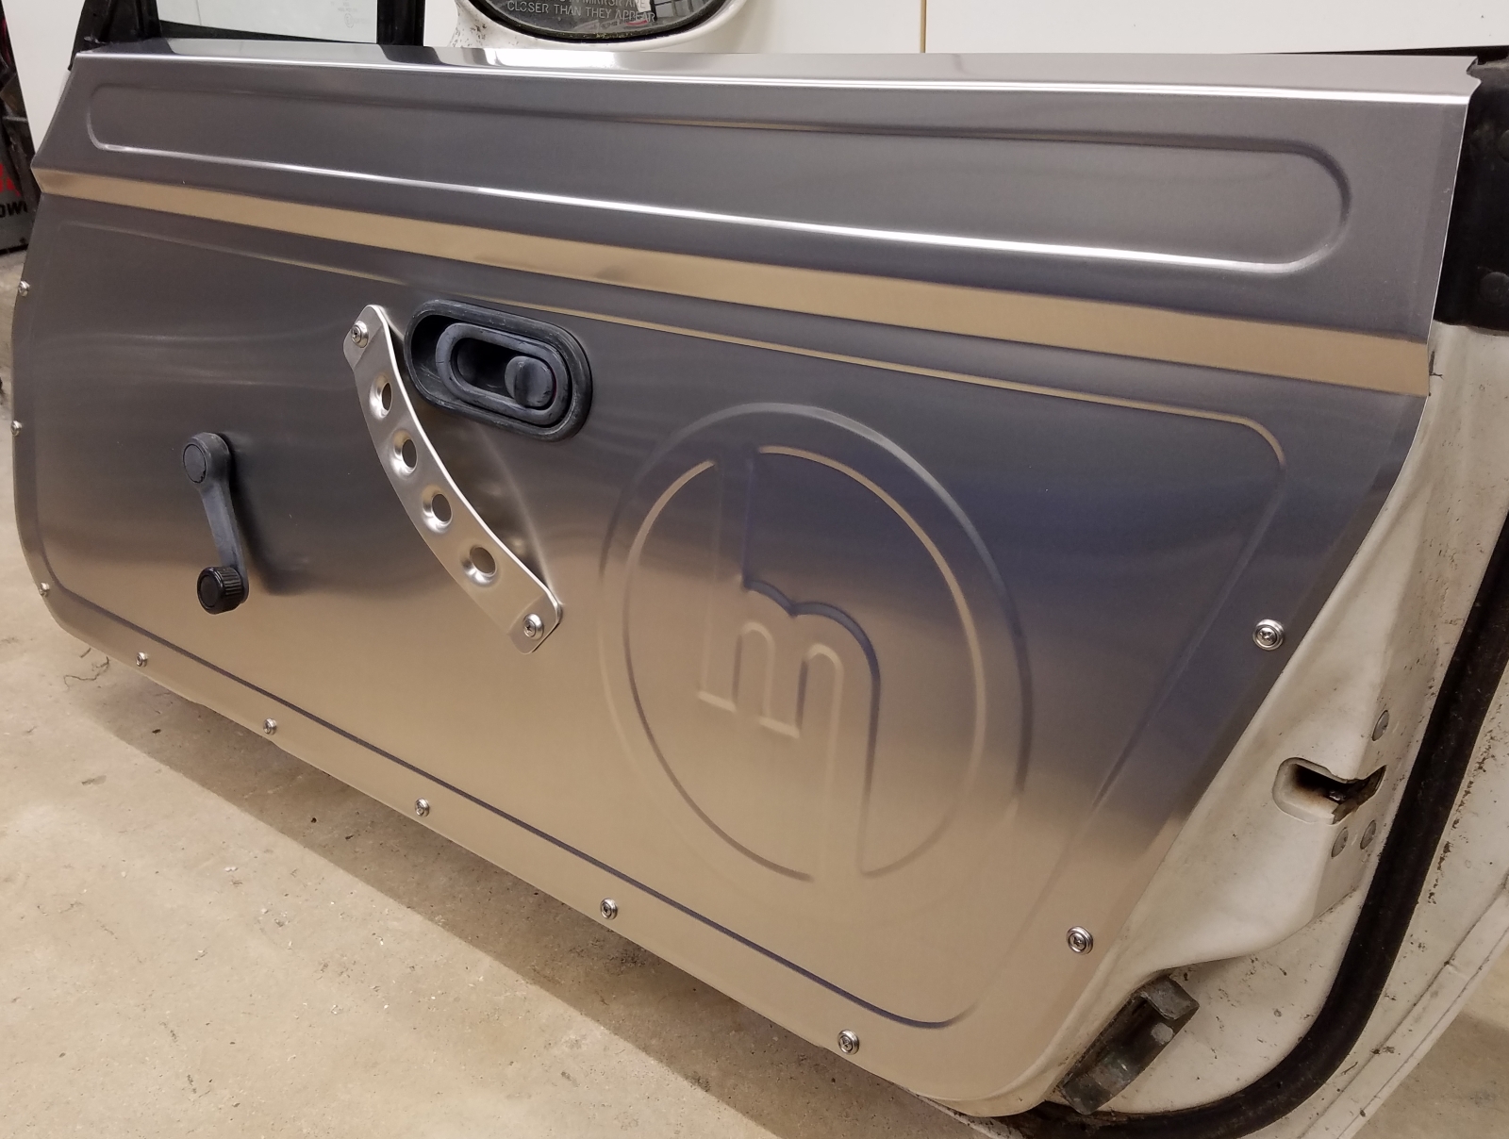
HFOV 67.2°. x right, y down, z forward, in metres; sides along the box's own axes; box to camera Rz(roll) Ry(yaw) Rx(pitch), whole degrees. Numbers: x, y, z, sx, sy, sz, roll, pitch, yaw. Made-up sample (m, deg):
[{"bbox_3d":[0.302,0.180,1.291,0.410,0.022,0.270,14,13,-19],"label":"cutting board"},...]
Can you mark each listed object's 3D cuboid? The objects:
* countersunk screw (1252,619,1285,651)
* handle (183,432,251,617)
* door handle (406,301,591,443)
[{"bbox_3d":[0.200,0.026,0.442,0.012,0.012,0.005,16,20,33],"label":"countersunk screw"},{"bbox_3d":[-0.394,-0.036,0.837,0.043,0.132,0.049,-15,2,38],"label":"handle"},{"bbox_3d":[-0.146,-0.120,0.673,0.160,0.066,0.036,21,22,31],"label":"door handle"}]

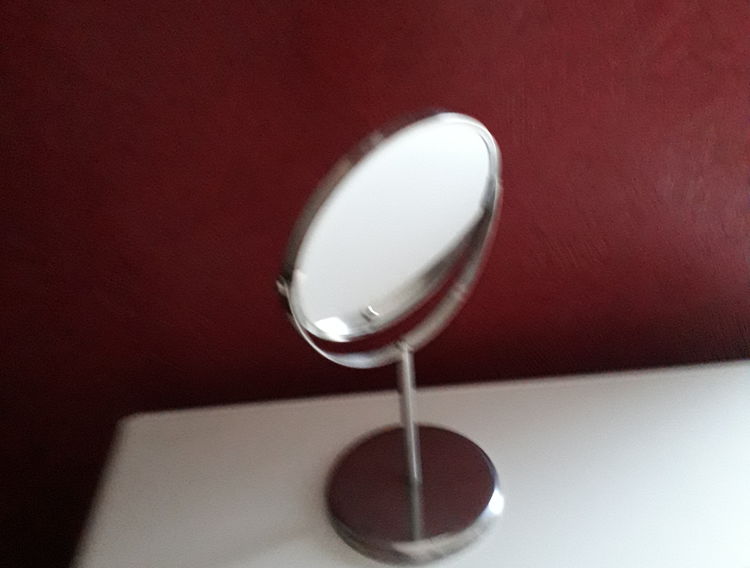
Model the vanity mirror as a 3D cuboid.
[{"bbox_3d":[0.021,0.029,0.531,0.192,0.305,0.139,-24,36,-32],"label":"vanity mirror"}]

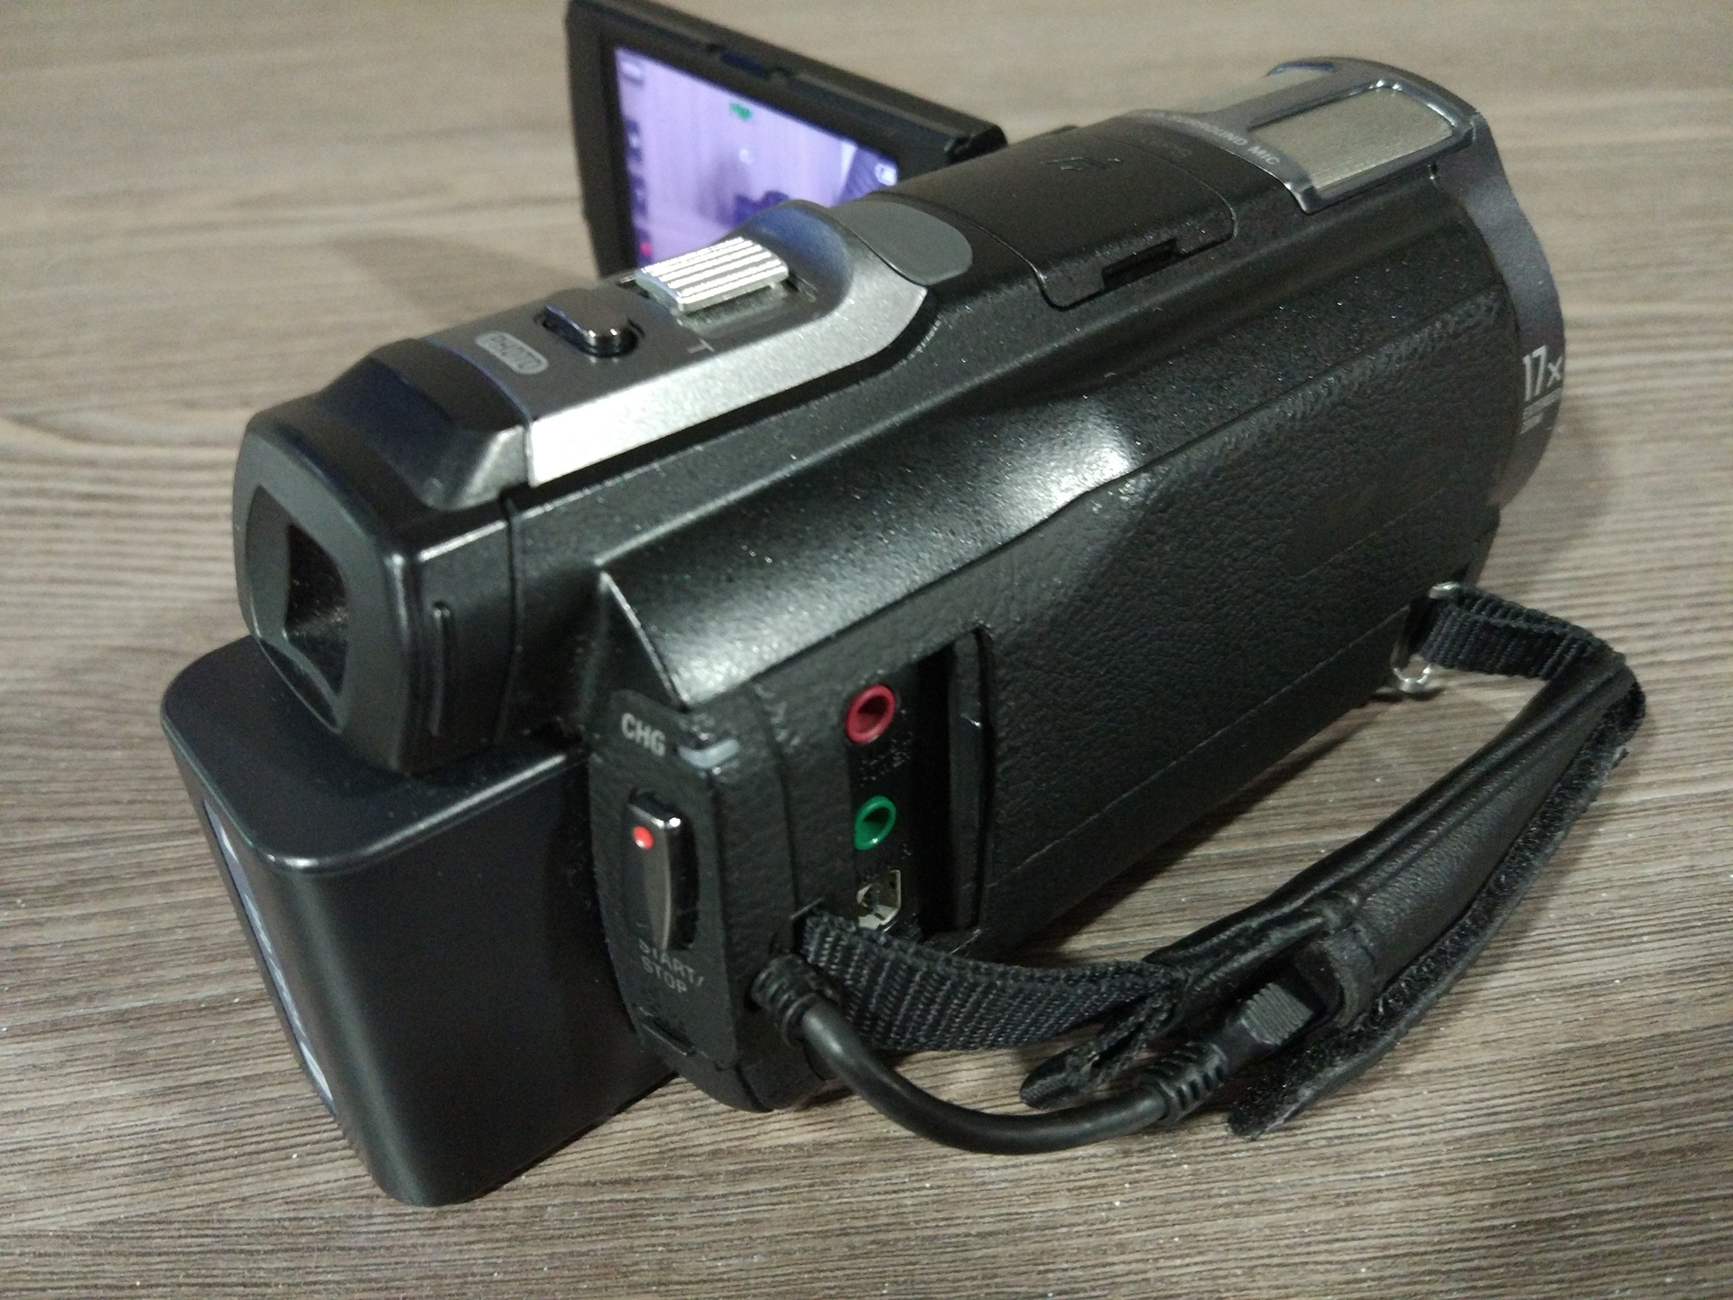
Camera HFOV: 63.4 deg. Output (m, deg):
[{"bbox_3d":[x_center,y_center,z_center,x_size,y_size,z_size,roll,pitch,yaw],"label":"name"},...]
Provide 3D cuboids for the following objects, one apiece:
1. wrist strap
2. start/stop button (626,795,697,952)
[{"bbox_3d":[0.044,0.021,0.144,0.110,0.027,0.035,-27,44,-31],"label":"wrist strap"},{"bbox_3d":[-0.017,0.019,0.119,0.005,0.015,0.003,24,43,29],"label":"start/stop button"}]

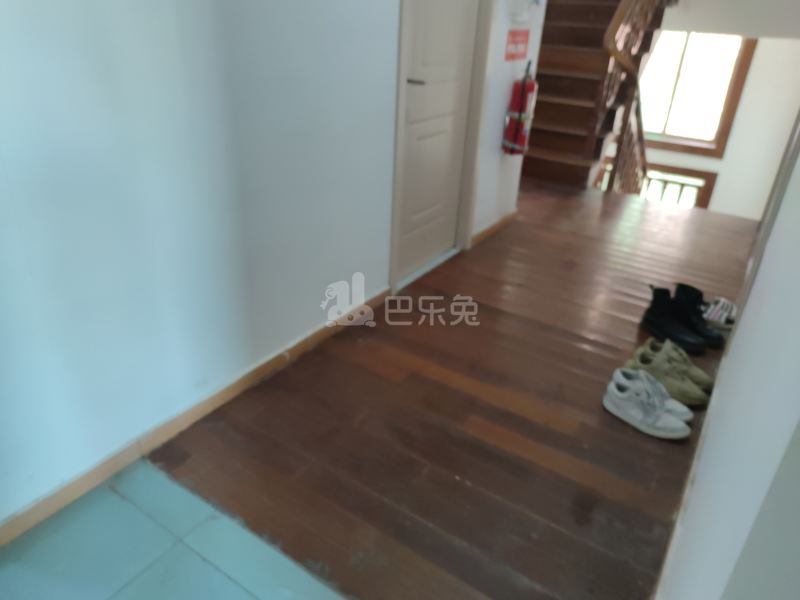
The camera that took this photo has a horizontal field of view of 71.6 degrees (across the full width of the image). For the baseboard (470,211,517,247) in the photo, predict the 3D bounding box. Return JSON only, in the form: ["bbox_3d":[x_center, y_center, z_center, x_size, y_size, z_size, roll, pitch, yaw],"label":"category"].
[{"bbox_3d":[0.603,-0.471,3.572,0.018,0.060,0.670,19,32,29],"label":"baseboard"}]

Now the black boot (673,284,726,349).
[{"bbox_3d":[1.316,0.075,2.448,0.105,0.196,0.275,-18,34,-33],"label":"black boot"}]

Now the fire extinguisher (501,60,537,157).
[{"bbox_3d":[0.694,-1.091,3.172,0.145,0.485,0.145,19,32,29],"label":"fire extinguisher"}]

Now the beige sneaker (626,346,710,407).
[{"bbox_3d":[1.032,0.283,2.110,0.110,0.124,0.295,-22,36,-38],"label":"beige sneaker"}]

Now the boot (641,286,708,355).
[{"bbox_3d":[1.113,0.089,2.230,0.100,0.172,0.277,-14,32,-29],"label":"boot"}]

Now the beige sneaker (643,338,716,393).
[{"bbox_3d":[1.111,0.238,2.201,0.110,0.124,0.290,-22,36,-38],"label":"beige sneaker"}]

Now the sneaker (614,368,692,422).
[{"bbox_3d":[0.936,0.328,2.025,0.108,0.118,0.290,-23,37,-39],"label":"sneaker"}]

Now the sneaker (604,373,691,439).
[{"bbox_3d":[0.871,0.365,1.947,0.295,0.120,0.110,26,36,37],"label":"sneaker"}]

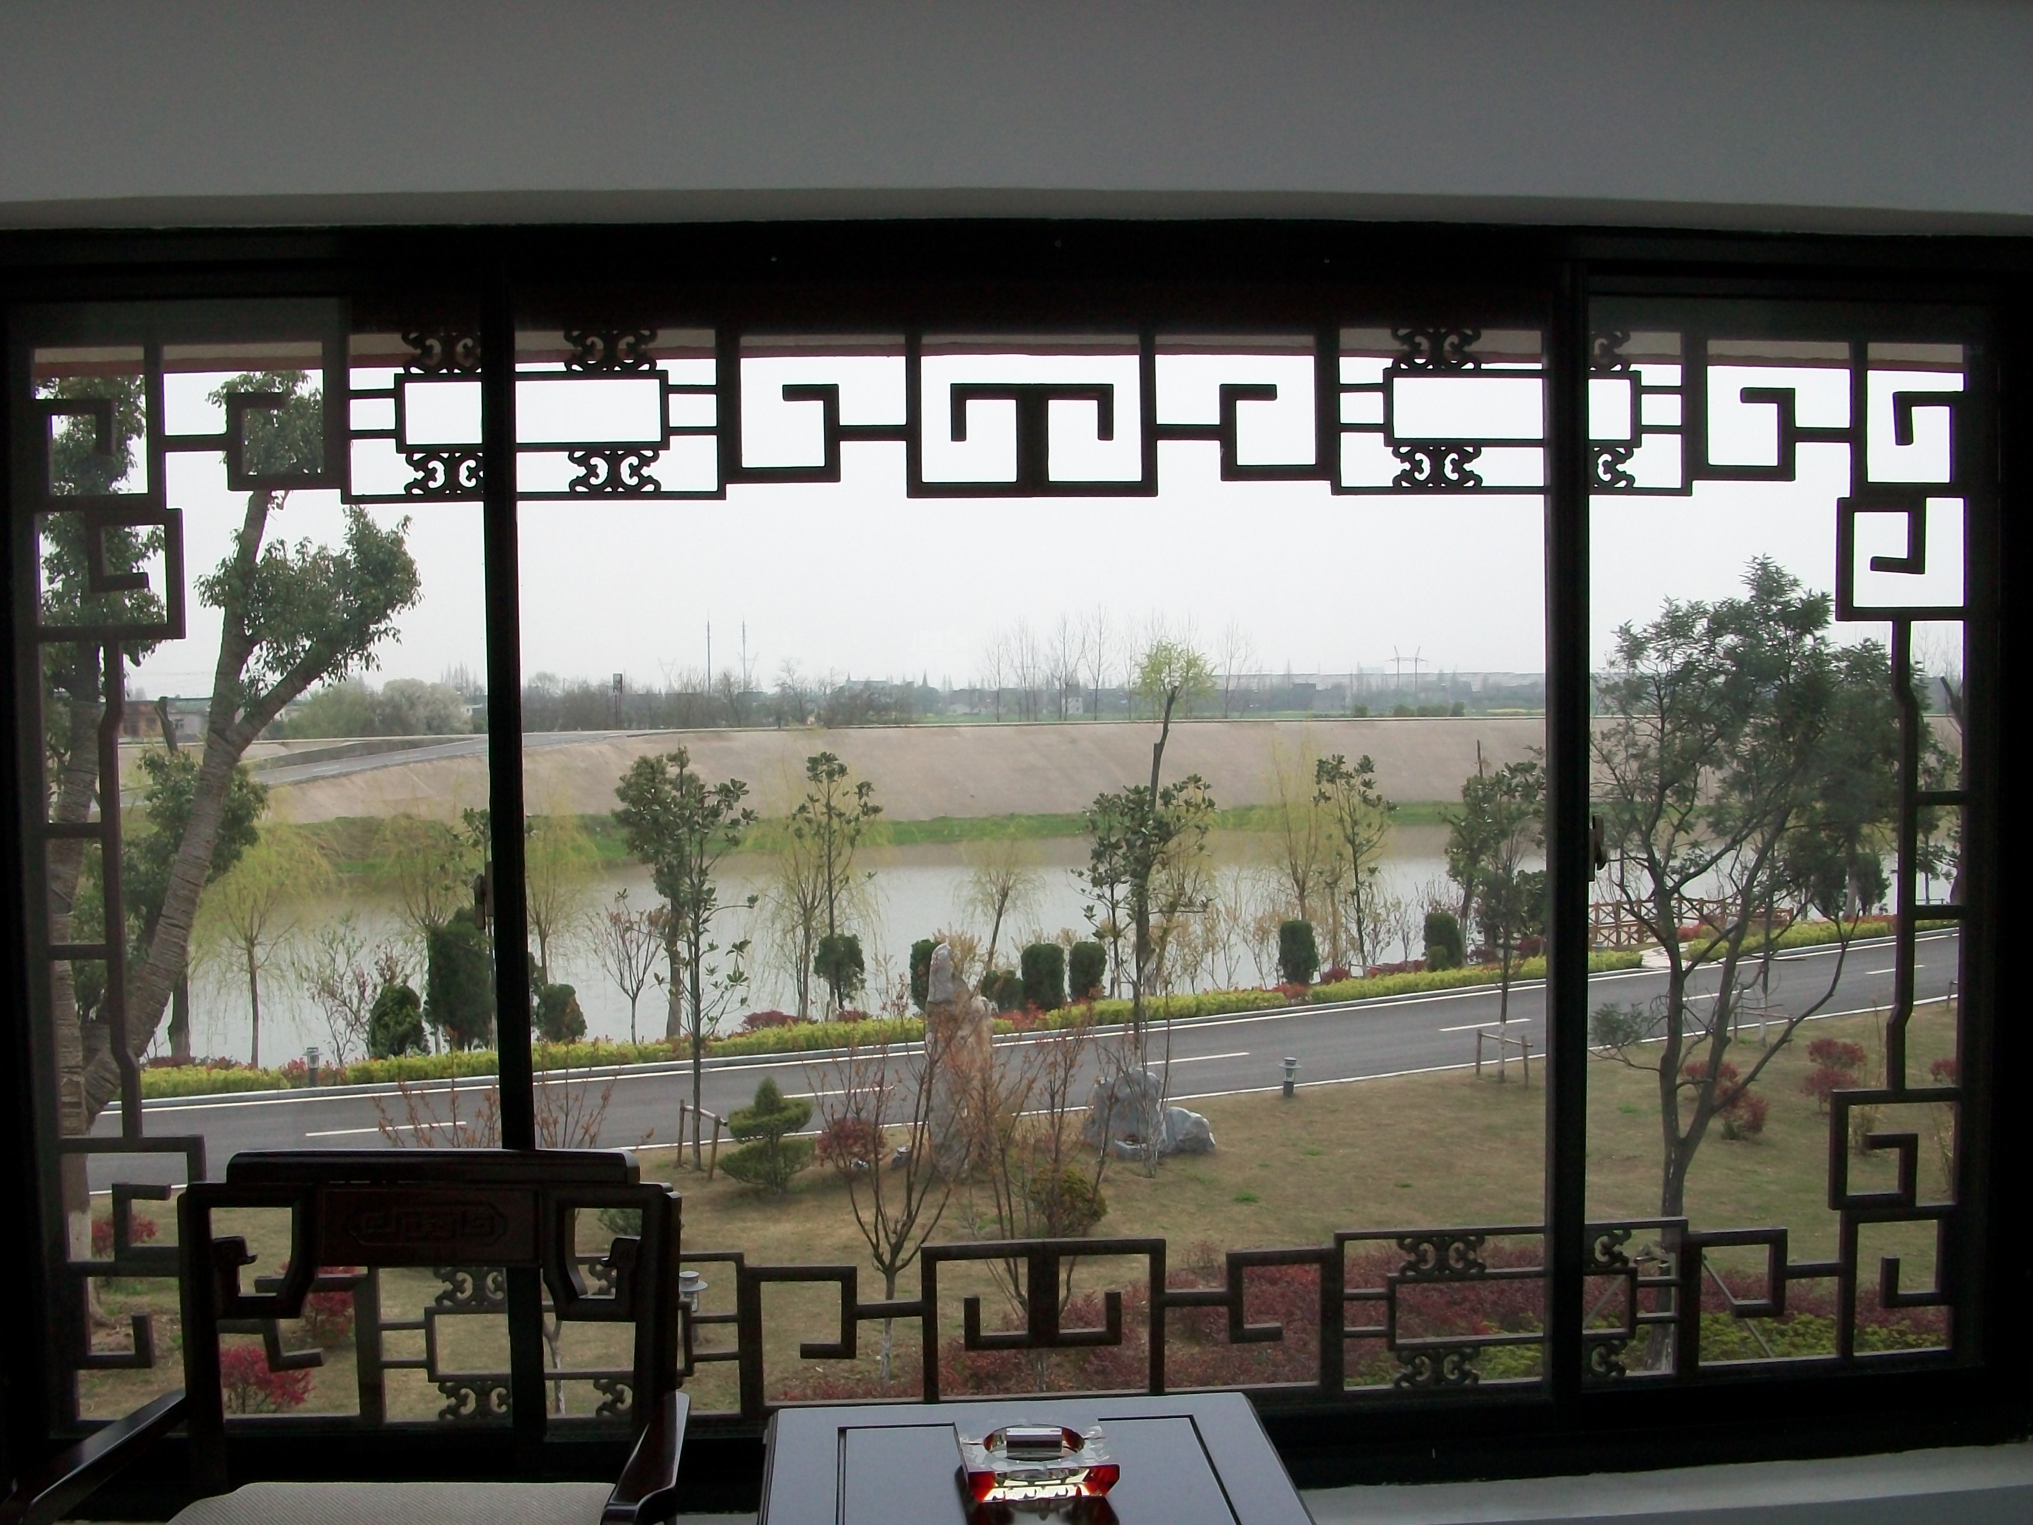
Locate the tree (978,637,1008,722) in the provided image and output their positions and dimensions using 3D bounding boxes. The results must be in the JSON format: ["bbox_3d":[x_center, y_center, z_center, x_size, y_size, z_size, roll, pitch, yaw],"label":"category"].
[{"bbox_3d":[-2.028,-7.065,170.000,2.569,7.370,2.600,-1,2,0],"label":"tree"}]

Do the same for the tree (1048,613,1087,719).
[{"bbox_3d":[4.395,-8.079,170.000,3.245,9.127,3.200,-1,2,0],"label":"tree"}]

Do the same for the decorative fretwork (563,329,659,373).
[{"bbox_3d":[-0.591,-0.601,2.910,0.139,0.065,0.025,-1,2,-3],"label":"decorative fretwork"}]

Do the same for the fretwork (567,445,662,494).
[{"bbox_3d":[-0.587,-0.427,2.916,0.137,0.069,0.025,-1,2,-4],"label":"fretwork"}]

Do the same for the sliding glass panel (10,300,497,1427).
[{"bbox_3d":[-1.046,0.147,2.807,0.653,1.583,0.050,-1,2,-4],"label":"sliding glass panel"}]

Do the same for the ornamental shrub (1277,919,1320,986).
[{"bbox_3d":[5.450,3.684,38.600,0.798,1.320,0.800,-1,2,0],"label":"ornamental shrub"}]

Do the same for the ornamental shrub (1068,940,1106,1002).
[{"bbox_3d":[1.598,4.784,45.369,0.867,1.445,0.867,-1,2,0],"label":"ornamental shrub"}]

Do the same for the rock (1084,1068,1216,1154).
[{"bbox_3d":[2.008,5.314,30.231,1.972,1.298,1.250,-1,2,0],"label":"rock"}]

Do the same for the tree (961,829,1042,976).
[{"bbox_3d":[-0.371,3.531,45.933,1.976,3.955,1.877,-1,2,0],"label":"tree"}]

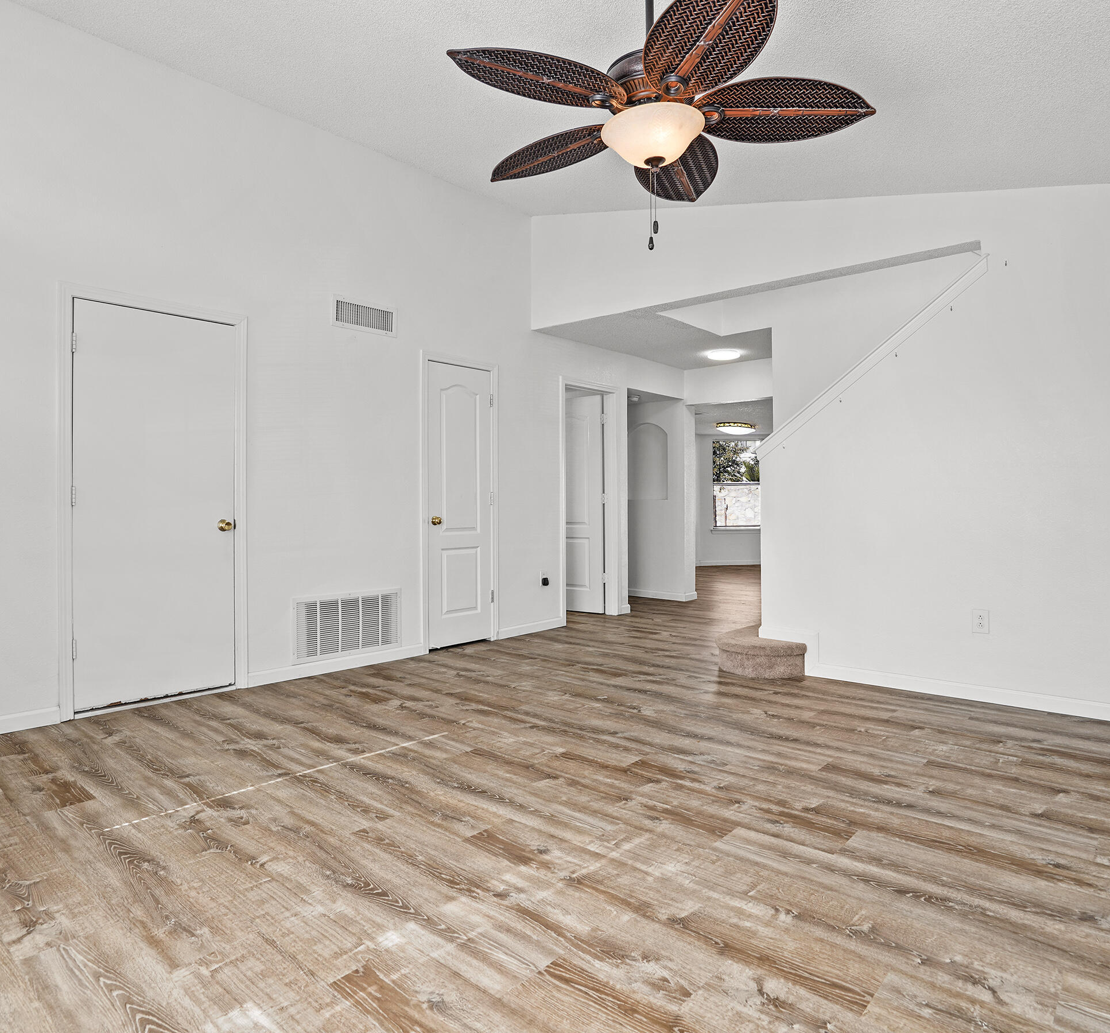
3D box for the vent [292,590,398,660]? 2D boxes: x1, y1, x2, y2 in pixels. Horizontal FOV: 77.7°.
[{"bbox_3d":[-1.323,0.692,4.383,0.020,0.410,0.780,0,0,42],"label":"vent"}]

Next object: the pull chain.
[{"bbox_3d":[0.297,-0.934,2.100,0.030,0.251,0.022,0,0,0],"label":"pull chain"}]

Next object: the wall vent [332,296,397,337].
[{"bbox_3d":[-1.234,-1.297,4.484,0.020,0.200,0.475,0,0,42],"label":"wall vent"}]

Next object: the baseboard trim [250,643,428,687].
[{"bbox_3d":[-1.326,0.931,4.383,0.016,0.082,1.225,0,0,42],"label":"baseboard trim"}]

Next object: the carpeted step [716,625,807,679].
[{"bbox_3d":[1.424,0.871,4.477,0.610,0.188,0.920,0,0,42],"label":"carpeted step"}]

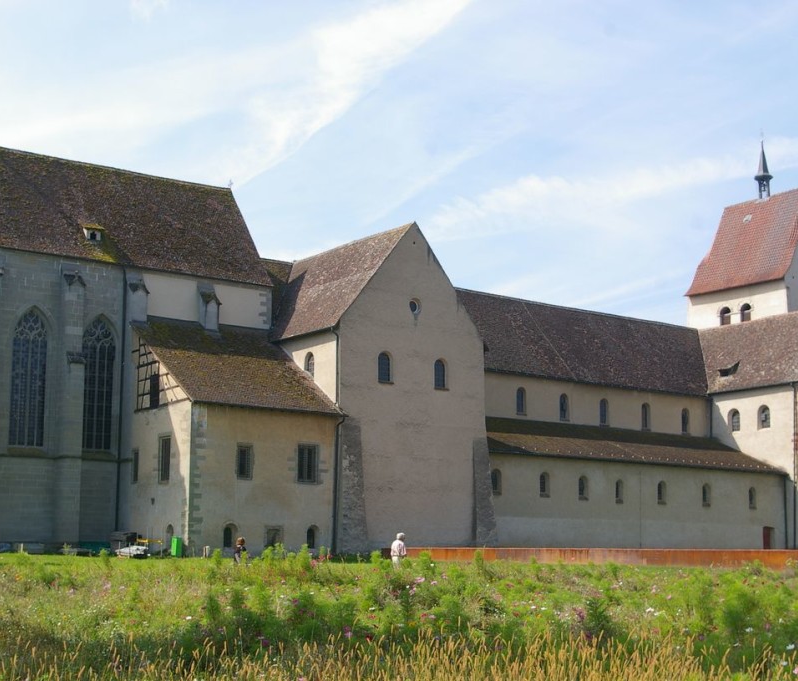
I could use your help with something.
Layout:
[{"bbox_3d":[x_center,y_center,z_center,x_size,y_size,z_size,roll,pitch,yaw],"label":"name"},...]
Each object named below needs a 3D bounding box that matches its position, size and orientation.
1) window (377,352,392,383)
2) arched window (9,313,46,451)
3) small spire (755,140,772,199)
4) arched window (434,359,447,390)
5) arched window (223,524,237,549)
[{"bbox_3d":[-0.841,1.600,82.385,0.920,1.720,0.250,7,-12,-37],"label":"window"},{"bbox_3d":[-20.532,2.097,77.279,1.950,7.600,0.400,7,-12,-37],"label":"arched window"},{"bbox_3d":[33.603,-15.762,128.394,1.350,5.200,1.350,7,-12,-37],"label":"small spire"},{"bbox_3d":[2.530,2.075,84.903,0.920,1.830,0.250,7,-12,-37],"label":"arched window"},{"bbox_3d":[-9.036,10.514,74.689,0.750,1.280,0.300,7,-12,-37],"label":"arched window"}]

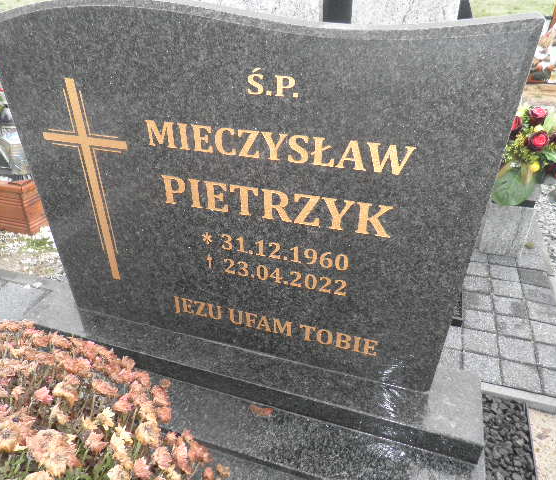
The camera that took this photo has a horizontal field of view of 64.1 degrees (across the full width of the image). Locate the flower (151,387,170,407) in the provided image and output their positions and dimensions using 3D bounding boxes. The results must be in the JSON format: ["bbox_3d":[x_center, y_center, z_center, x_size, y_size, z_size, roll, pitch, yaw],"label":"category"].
[{"bbox_3d":[-0.172,0.229,0.650,0.027,0.023,0.027,-14,33,-19],"label":"flower"}]

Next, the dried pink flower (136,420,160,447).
[{"bbox_3d":[-0.171,0.253,0.580,0.032,0.025,0.031,-16,34,-22],"label":"dried pink flower"}]

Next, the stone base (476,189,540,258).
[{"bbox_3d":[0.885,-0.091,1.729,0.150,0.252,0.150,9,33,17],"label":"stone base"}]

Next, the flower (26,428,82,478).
[{"bbox_3d":[-0.233,0.220,0.460,0.051,0.030,0.049,-25,39,-34],"label":"flower"}]

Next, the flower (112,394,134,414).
[{"bbox_3d":[-0.209,0.222,0.600,0.028,0.021,0.028,-17,35,-24],"label":"flower"}]

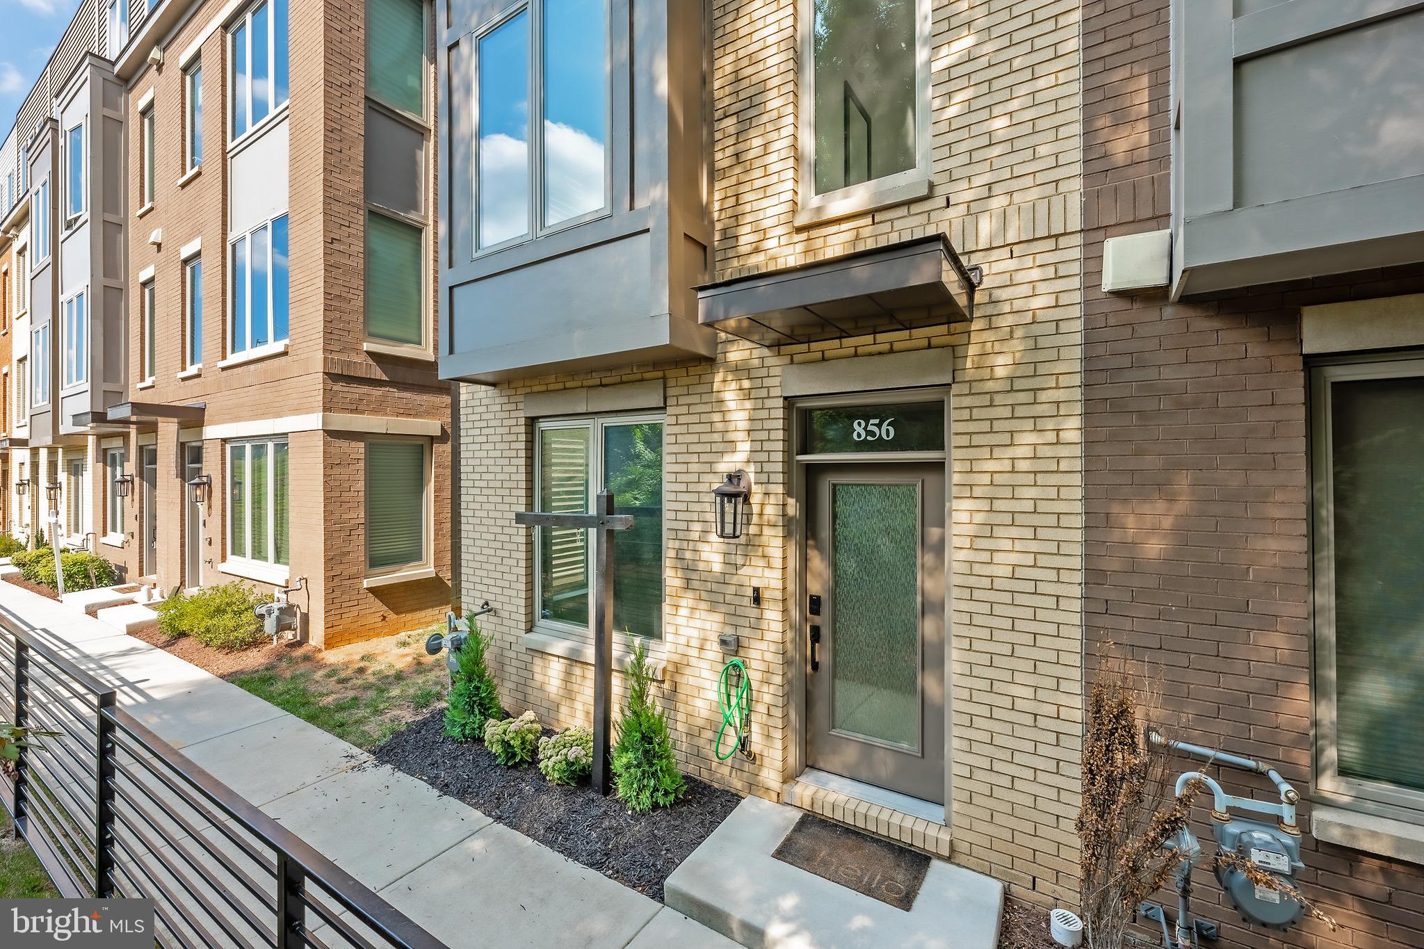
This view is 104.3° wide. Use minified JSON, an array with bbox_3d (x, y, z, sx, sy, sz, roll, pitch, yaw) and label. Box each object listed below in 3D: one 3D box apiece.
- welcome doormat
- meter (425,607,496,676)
[{"bbox_3d":[0.781,2.162,3.138,0.765,0.015,0.458,0,0,33],"label":"welcome doormat"},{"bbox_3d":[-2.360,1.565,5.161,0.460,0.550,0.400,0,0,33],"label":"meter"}]

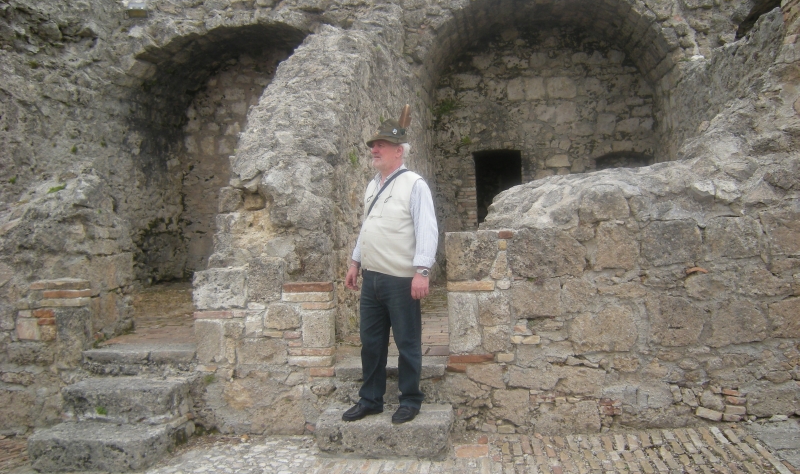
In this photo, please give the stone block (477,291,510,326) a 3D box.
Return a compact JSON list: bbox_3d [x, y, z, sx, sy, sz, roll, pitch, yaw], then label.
[{"bbox_3d":[0.579,0.435,4.108,0.211,0.211,0.200,-2,4,0],"label":"stone block"}]

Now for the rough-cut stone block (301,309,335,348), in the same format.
[{"bbox_3d":[-0.499,0.564,4.124,0.196,0.231,0.240,-1,3,4],"label":"rough-cut stone block"}]

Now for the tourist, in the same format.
[{"bbox_3d":[-0.055,0.164,3.769,0.400,1.810,0.560,-6,6,-40],"label":"tourist"}]

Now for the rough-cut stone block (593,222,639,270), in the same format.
[{"bbox_3d":[1.332,0.043,4.125,0.284,0.297,0.250,-2,4,0],"label":"rough-cut stone block"}]

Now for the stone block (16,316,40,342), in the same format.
[{"bbox_3d":[-2.344,0.580,4.158,0.151,0.140,0.150,0,3,0],"label":"stone block"}]

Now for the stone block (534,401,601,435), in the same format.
[{"bbox_3d":[1.030,1.094,4.061,0.386,0.195,0.260,-1,3,4],"label":"stone block"}]

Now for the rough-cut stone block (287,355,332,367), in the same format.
[{"bbox_3d":[-0.567,0.783,4.158,0.283,0.070,0.170,0,3,0],"label":"rough-cut stone block"}]

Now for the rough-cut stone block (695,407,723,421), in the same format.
[{"bbox_3d":[1.948,1.109,4.119,0.163,0.049,0.120,16,3,-1],"label":"rough-cut stone block"}]

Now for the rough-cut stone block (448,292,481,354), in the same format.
[{"bbox_3d":[0.400,0.512,4.064,0.177,0.360,0.250,-1,3,4],"label":"rough-cut stone block"}]

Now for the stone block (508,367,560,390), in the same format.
[{"bbox_3d":[0.851,0.883,4.188,0.321,0.128,0.220,0,3,0],"label":"stone block"}]

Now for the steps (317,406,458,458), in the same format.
[{"bbox_3d":[-0.072,1.144,3.864,0.754,0.191,0.380,-1,3,5],"label":"steps"}]

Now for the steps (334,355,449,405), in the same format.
[{"bbox_3d":[-0.048,0.913,4.173,0.710,0.251,0.280,-2,4,0],"label":"steps"}]

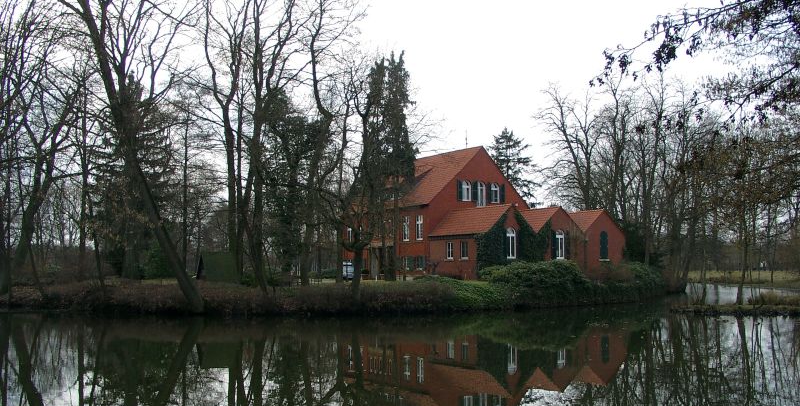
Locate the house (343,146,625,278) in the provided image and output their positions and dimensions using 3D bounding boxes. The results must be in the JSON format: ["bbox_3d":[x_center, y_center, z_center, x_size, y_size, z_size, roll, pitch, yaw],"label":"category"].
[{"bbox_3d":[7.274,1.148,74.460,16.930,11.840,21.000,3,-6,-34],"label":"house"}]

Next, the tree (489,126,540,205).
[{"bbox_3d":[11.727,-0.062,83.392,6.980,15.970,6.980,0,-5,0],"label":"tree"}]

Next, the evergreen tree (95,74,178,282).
[{"bbox_3d":[-25.178,-2.618,74.520,7.730,19.660,7.730,0,-5,0],"label":"evergreen tree"}]

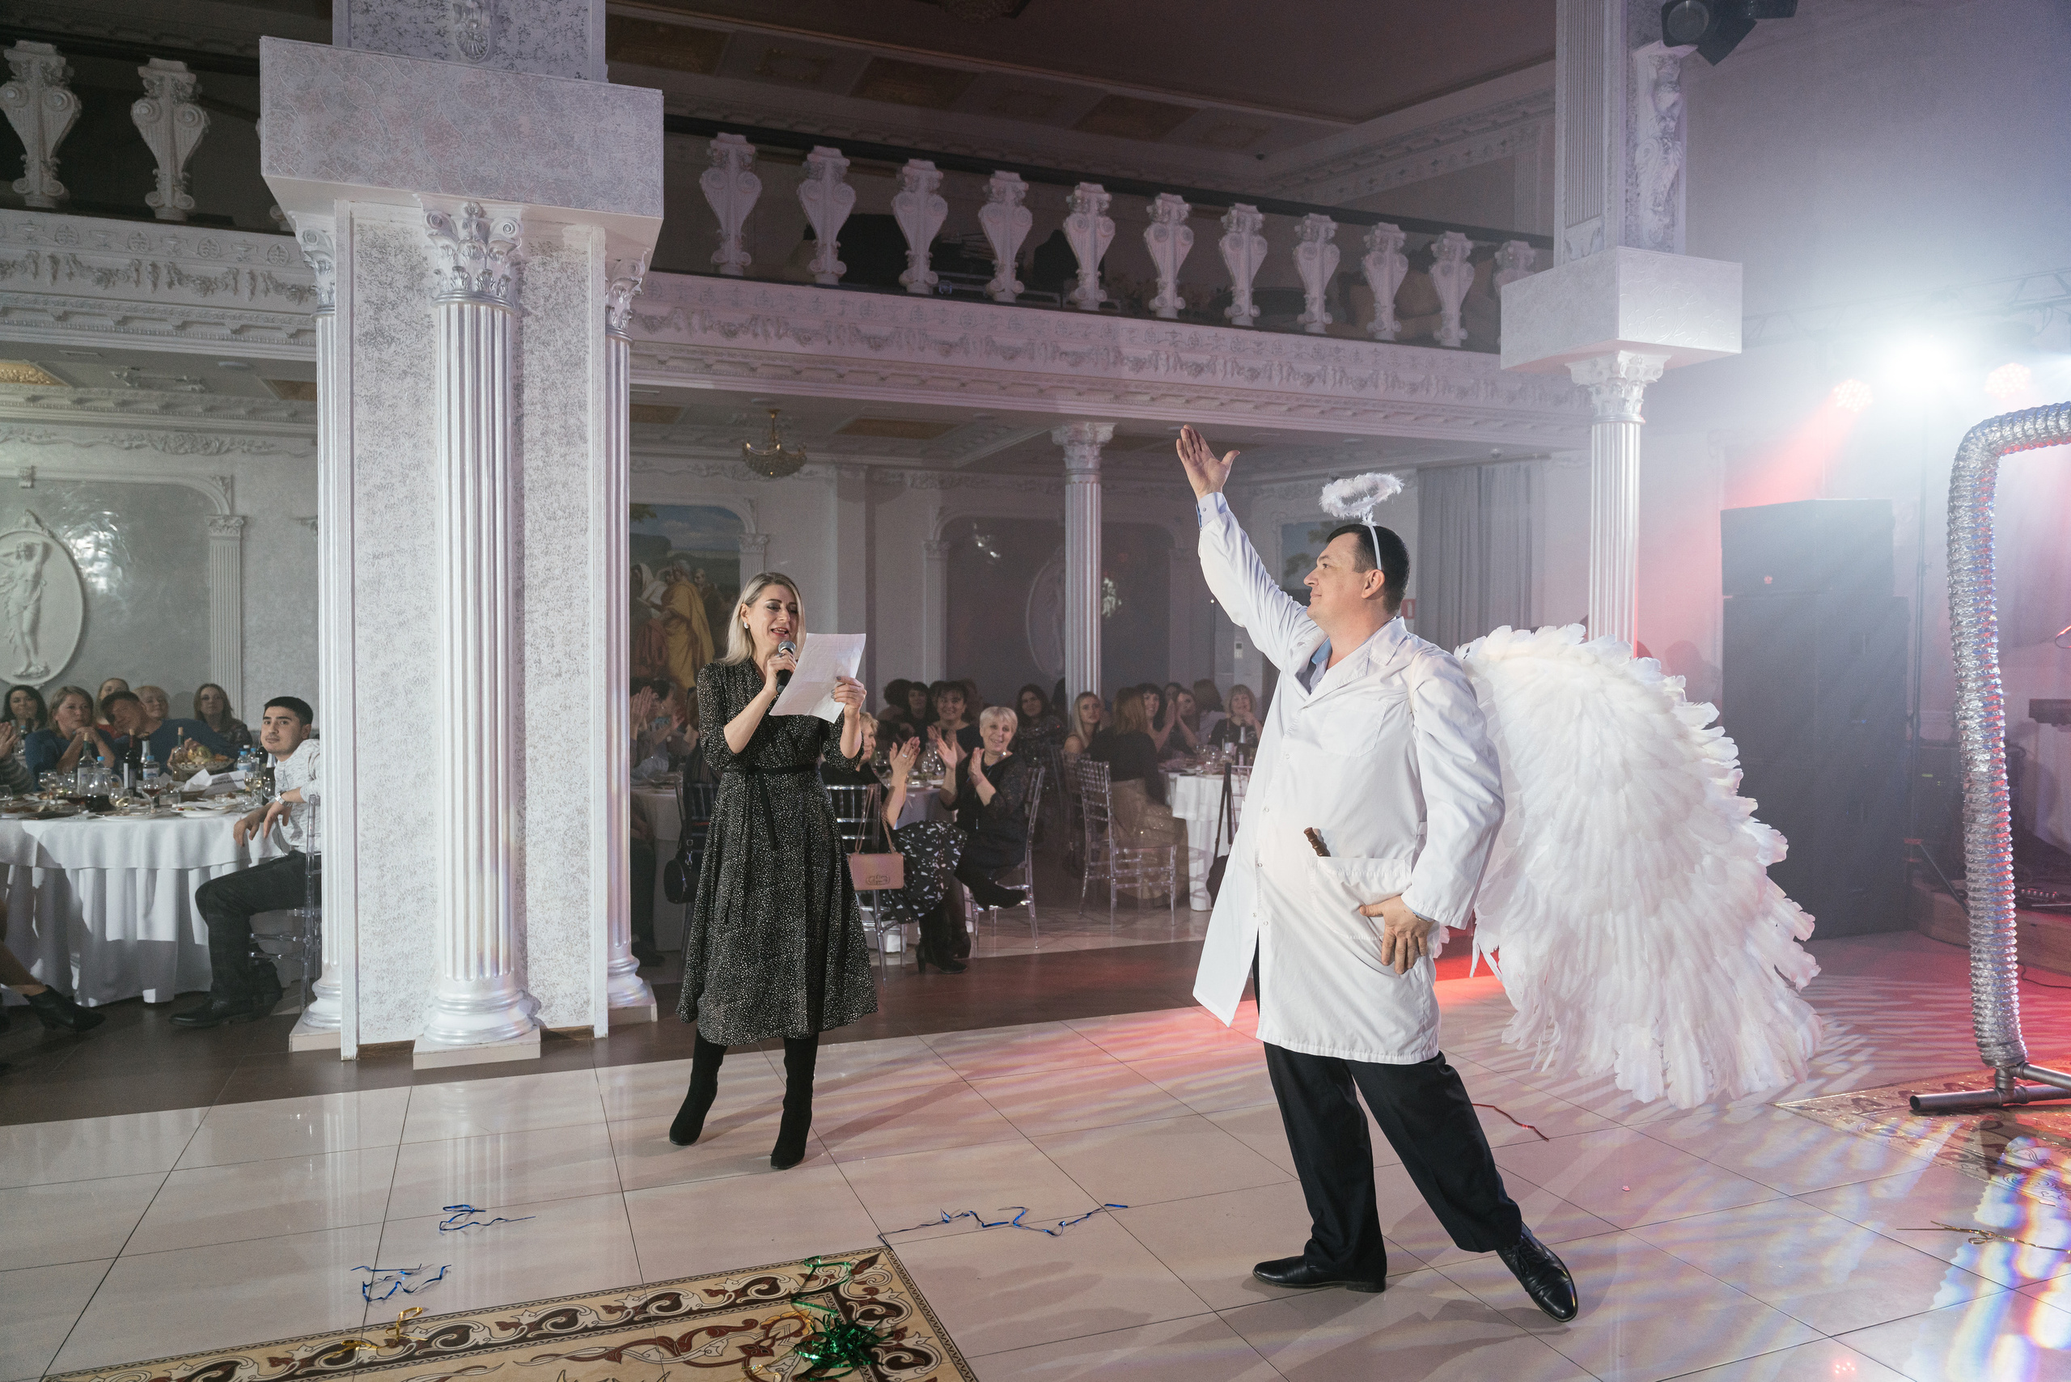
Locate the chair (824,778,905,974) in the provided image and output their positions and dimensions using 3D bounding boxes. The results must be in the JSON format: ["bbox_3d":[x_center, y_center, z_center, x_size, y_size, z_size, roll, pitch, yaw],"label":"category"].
[{"bbox_3d":[-0.860,0.862,6.400,0.410,0.900,0.450,0,2,9],"label":"chair"}]

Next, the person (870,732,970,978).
[{"bbox_3d":[-0.620,0.700,6.400,0.680,1.220,0.470,0,2,-18],"label":"person"}]

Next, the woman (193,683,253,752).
[{"bbox_3d":[-5.000,0.607,8.350,0.470,1.270,0.650,-1,2,-24],"label":"woman"}]

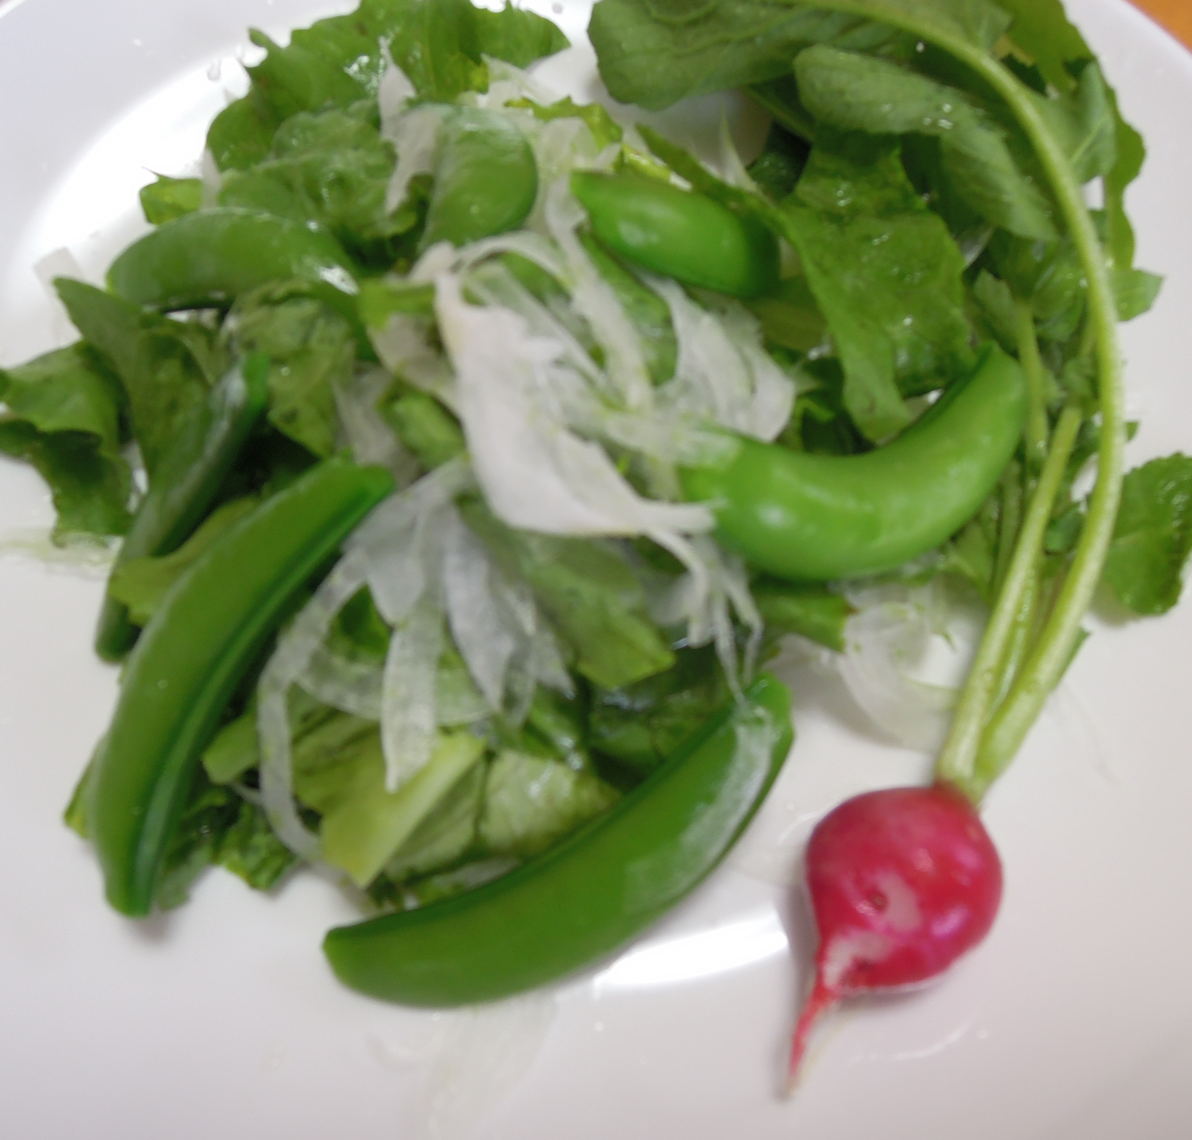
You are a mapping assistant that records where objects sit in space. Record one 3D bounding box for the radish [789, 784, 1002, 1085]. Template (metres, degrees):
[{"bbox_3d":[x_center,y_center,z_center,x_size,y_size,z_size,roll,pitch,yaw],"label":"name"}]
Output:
[{"bbox_3d":[0.038,0.048,0.141,0.027,0.027,0.046,31,79,11],"label":"radish"}]

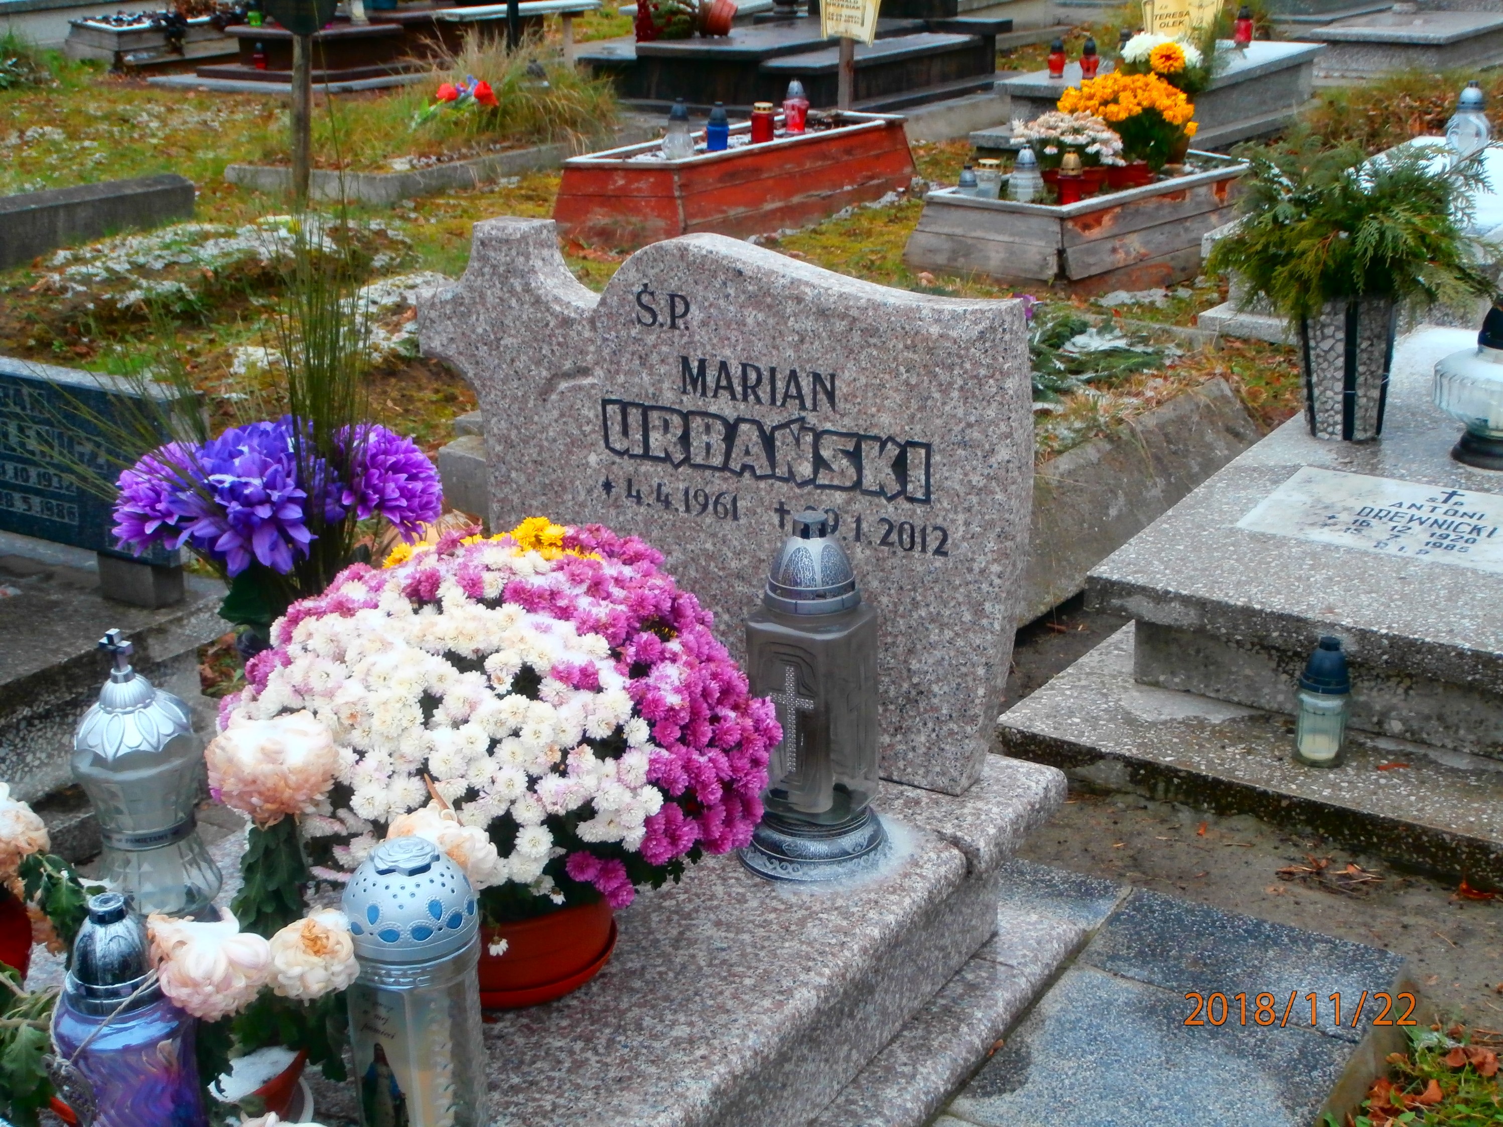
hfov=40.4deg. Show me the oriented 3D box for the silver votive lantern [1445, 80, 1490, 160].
[{"bbox_3d":[2.225,-1.358,6.317,0.137,0.268,0.130,5,21,18],"label":"silver votive lantern"}]

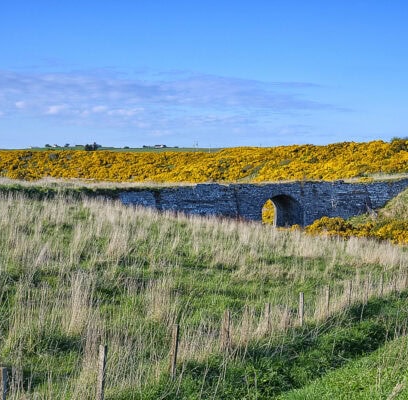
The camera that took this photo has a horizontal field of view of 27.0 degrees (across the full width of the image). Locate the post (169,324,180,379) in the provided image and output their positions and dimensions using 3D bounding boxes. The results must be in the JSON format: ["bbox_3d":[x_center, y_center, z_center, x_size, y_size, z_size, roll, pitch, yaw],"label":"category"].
[{"bbox_3d":[-0.586,3.008,16.875,0.100,1.080,0.100,4,4,24],"label":"post"}]

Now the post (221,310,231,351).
[{"bbox_3d":[0.497,3.027,19.375,0.100,1.000,0.100,2,4,24],"label":"post"}]

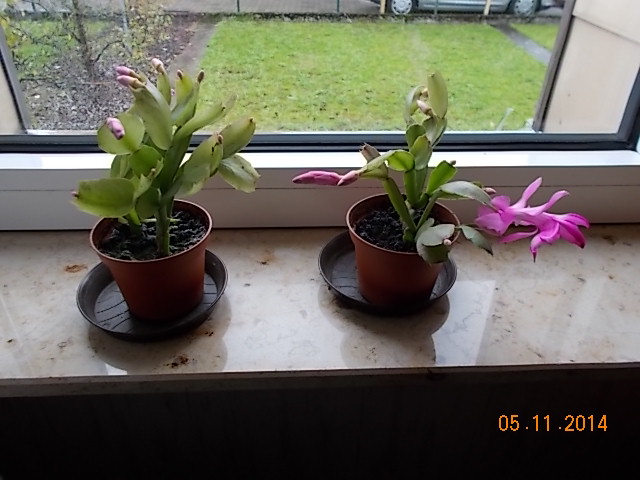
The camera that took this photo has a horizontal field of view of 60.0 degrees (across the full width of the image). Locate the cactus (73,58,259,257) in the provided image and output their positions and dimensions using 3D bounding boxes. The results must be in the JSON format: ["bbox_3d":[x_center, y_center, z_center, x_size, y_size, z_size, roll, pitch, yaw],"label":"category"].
[{"bbox_3d":[-0.112,-0.052,0.387,0.131,0.143,0.093,1,34,0],"label":"cactus"}]

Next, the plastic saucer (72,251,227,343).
[{"bbox_3d":[-0.136,0.044,0.462,0.119,0.018,0.119,1,34,-1],"label":"plastic saucer"}]

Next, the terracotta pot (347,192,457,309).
[{"bbox_3d":[0.067,0.013,0.466,0.091,0.069,0.091,1,34,0],"label":"terracotta pot"}]

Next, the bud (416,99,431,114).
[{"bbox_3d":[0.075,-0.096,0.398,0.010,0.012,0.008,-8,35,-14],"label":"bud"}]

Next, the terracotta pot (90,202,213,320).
[{"bbox_3d":[-0.130,0.019,0.450,0.091,0.069,0.091,1,34,-1],"label":"terracotta pot"}]

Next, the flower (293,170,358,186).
[{"bbox_3d":[0.004,-0.046,0.417,0.051,0.014,0.015,1,34,0],"label":"flower"}]

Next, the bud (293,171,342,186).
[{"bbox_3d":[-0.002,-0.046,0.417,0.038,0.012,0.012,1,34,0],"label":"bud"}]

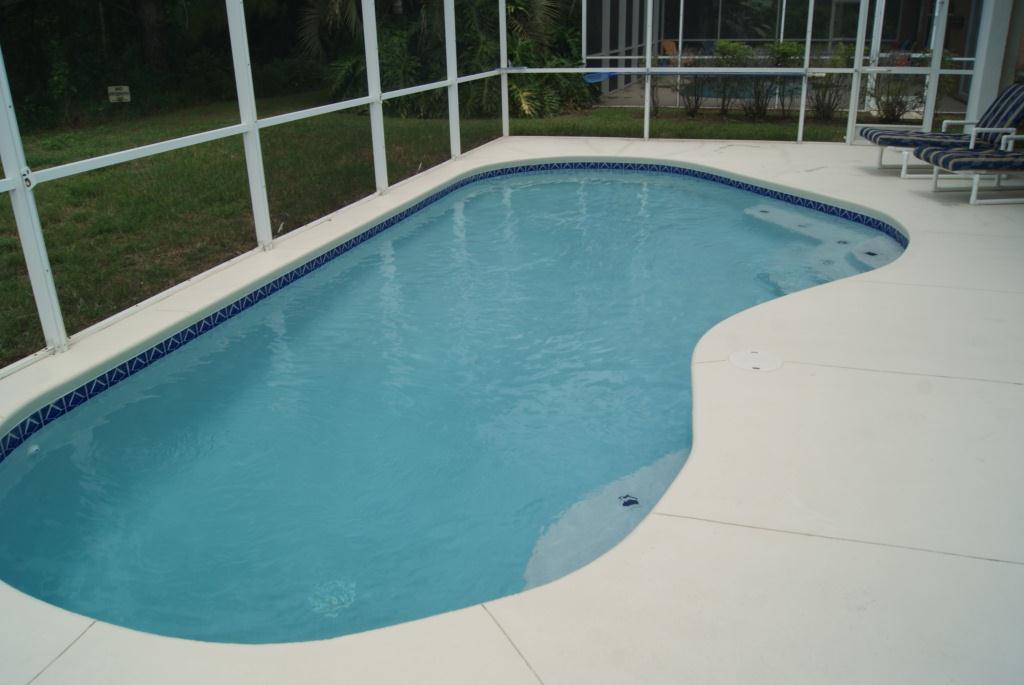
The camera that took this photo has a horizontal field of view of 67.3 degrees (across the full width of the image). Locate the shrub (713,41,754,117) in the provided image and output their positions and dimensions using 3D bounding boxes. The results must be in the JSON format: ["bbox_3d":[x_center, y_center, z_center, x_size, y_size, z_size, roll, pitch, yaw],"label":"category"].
[{"bbox_3d":[4.077,-4.838,14.086,0.720,1.305,0.720,6,24,16],"label":"shrub"}]

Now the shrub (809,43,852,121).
[{"bbox_3d":[5.512,-4.517,13.303,0.780,1.265,0.780,6,24,16],"label":"shrub"}]

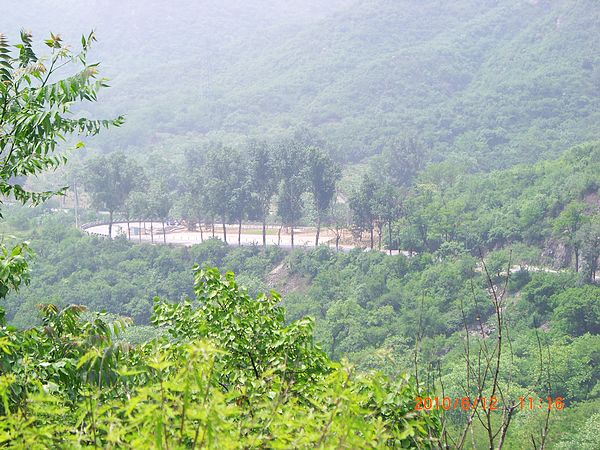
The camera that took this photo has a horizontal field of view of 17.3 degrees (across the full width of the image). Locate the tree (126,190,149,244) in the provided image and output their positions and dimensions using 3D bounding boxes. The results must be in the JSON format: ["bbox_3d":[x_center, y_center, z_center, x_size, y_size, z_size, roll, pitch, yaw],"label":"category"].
[{"bbox_3d":[-28.180,-1.460,340.030,4.140,9.000,4.140,0,6,0],"label":"tree"}]

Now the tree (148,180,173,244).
[{"bbox_3d":[-23.840,-2.120,337.130,4.100,10.980,4.100,0,6,0],"label":"tree"}]

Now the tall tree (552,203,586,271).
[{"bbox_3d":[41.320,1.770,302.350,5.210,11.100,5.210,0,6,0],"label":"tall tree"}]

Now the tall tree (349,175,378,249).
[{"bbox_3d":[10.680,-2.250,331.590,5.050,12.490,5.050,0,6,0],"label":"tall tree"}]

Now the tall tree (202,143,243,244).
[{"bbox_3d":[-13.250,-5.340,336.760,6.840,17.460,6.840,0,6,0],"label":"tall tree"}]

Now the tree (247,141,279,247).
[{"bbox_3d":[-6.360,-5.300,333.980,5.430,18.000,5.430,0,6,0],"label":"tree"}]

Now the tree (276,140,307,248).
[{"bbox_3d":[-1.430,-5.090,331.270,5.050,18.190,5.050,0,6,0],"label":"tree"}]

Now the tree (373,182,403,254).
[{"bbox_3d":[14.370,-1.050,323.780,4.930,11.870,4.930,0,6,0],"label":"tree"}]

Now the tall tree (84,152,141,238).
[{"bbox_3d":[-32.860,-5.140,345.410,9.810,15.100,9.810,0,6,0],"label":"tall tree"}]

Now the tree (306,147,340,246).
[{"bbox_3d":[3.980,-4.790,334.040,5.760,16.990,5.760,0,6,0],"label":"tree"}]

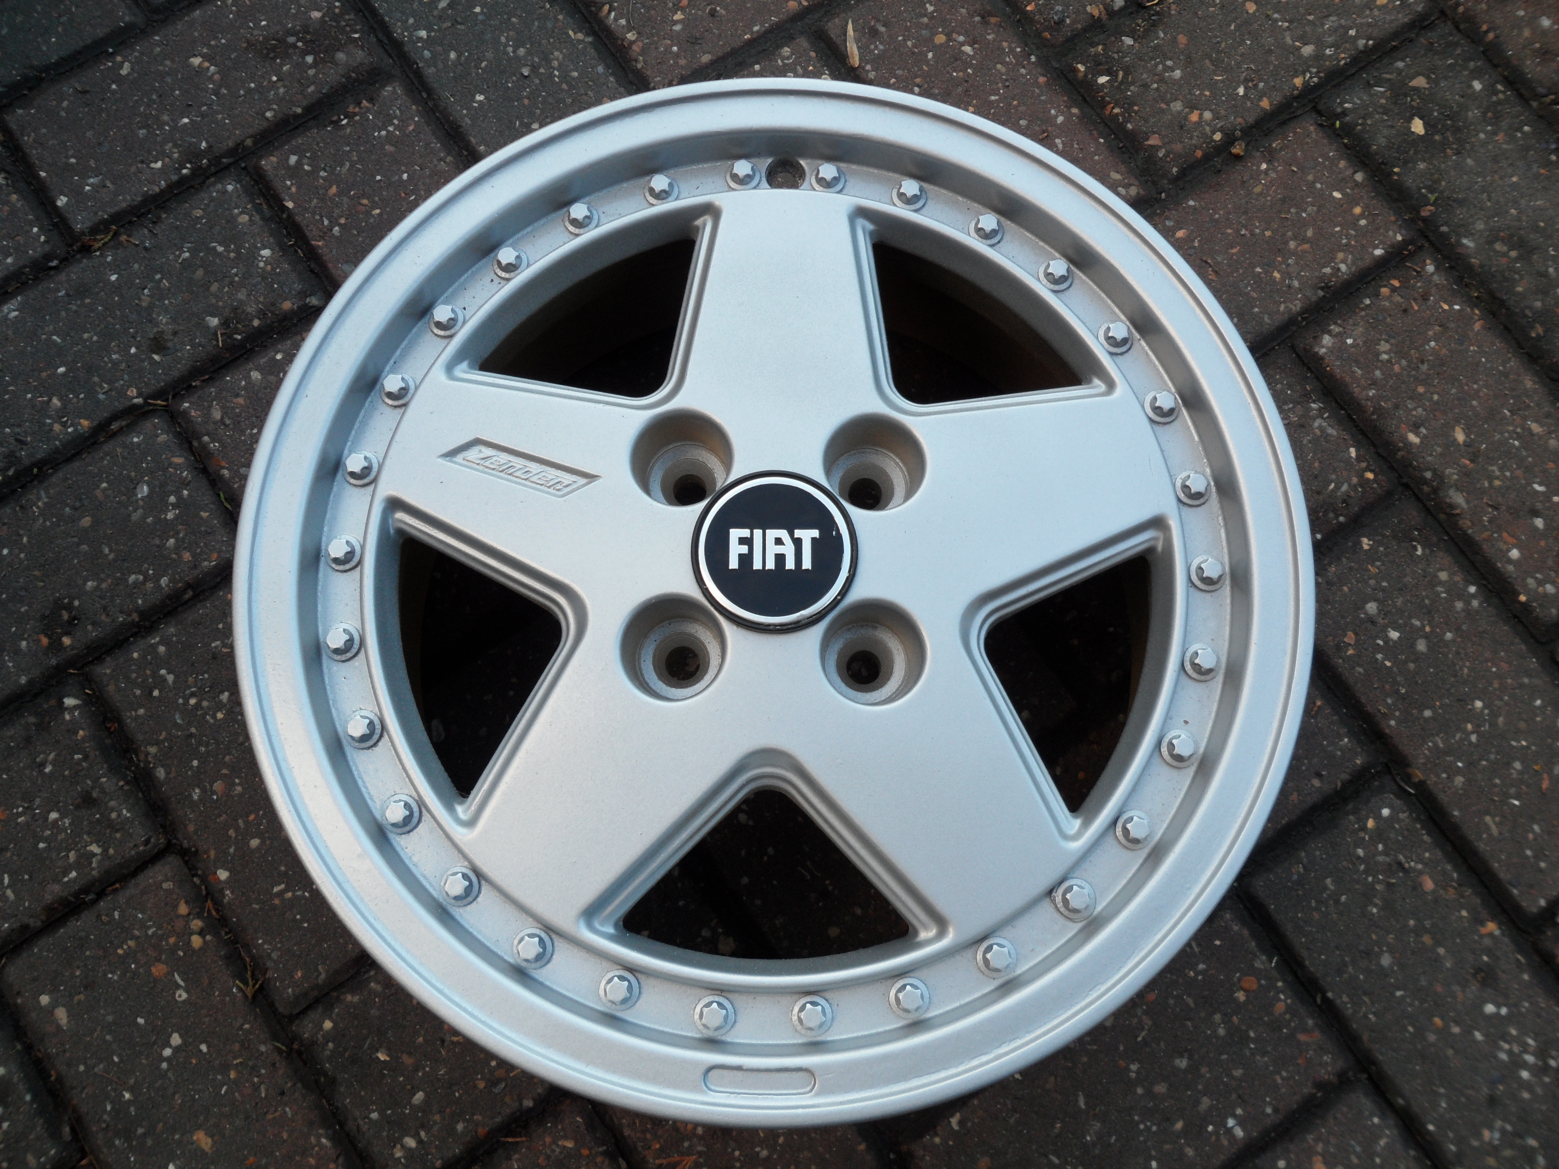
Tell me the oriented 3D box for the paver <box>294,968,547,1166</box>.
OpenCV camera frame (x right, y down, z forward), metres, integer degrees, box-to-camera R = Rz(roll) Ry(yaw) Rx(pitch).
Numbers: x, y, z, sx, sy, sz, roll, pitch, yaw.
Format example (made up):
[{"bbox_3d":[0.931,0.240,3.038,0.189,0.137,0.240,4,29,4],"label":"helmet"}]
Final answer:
[{"bbox_3d":[-0.121,0.196,0.605,0.200,0.055,0.100,-34,80,-7],"label":"paver"}]

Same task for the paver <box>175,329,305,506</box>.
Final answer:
[{"bbox_3d":[-0.222,-0.035,0.653,0.100,0.060,0.200,-34,79,-7],"label":"paver"}]

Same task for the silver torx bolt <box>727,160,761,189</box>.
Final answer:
[{"bbox_3d":[-0.015,-0.166,0.491,0.013,0.007,0.013,0,77,0],"label":"silver torx bolt"}]

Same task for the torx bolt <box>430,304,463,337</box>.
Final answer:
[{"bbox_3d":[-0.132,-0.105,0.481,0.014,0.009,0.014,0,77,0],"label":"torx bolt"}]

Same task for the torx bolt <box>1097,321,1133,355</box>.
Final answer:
[{"bbox_3d":[0.132,-0.097,0.477,0.013,0.007,0.013,0,77,0],"label":"torx bolt"}]

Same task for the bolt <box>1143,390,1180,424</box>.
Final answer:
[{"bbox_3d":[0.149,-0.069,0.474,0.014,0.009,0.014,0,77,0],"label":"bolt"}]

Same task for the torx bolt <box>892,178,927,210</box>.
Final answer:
[{"bbox_3d":[0.052,-0.157,0.490,0.013,0.007,0.013,0,77,0],"label":"torx bolt"}]

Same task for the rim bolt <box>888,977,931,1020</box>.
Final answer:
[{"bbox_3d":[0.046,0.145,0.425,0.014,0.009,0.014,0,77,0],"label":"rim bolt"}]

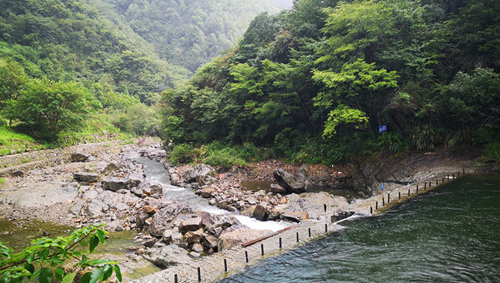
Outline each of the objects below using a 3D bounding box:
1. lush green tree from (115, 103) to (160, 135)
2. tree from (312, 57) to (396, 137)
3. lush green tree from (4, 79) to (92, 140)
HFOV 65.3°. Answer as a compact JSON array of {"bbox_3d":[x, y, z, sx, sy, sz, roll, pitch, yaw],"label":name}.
[{"bbox_3d":[-22.700,-4.400,78.000,8.400,6.900,7.600,-1,3,-16],"label":"lush green tree"},{"bbox_3d":[11.469,-4.523,42.000,8.600,8.800,7.500,1,3,15],"label":"tree"},{"bbox_3d":[-27.383,-4.349,53.000,10.800,8.500,9.600,-2,4,-27],"label":"lush green tree"}]

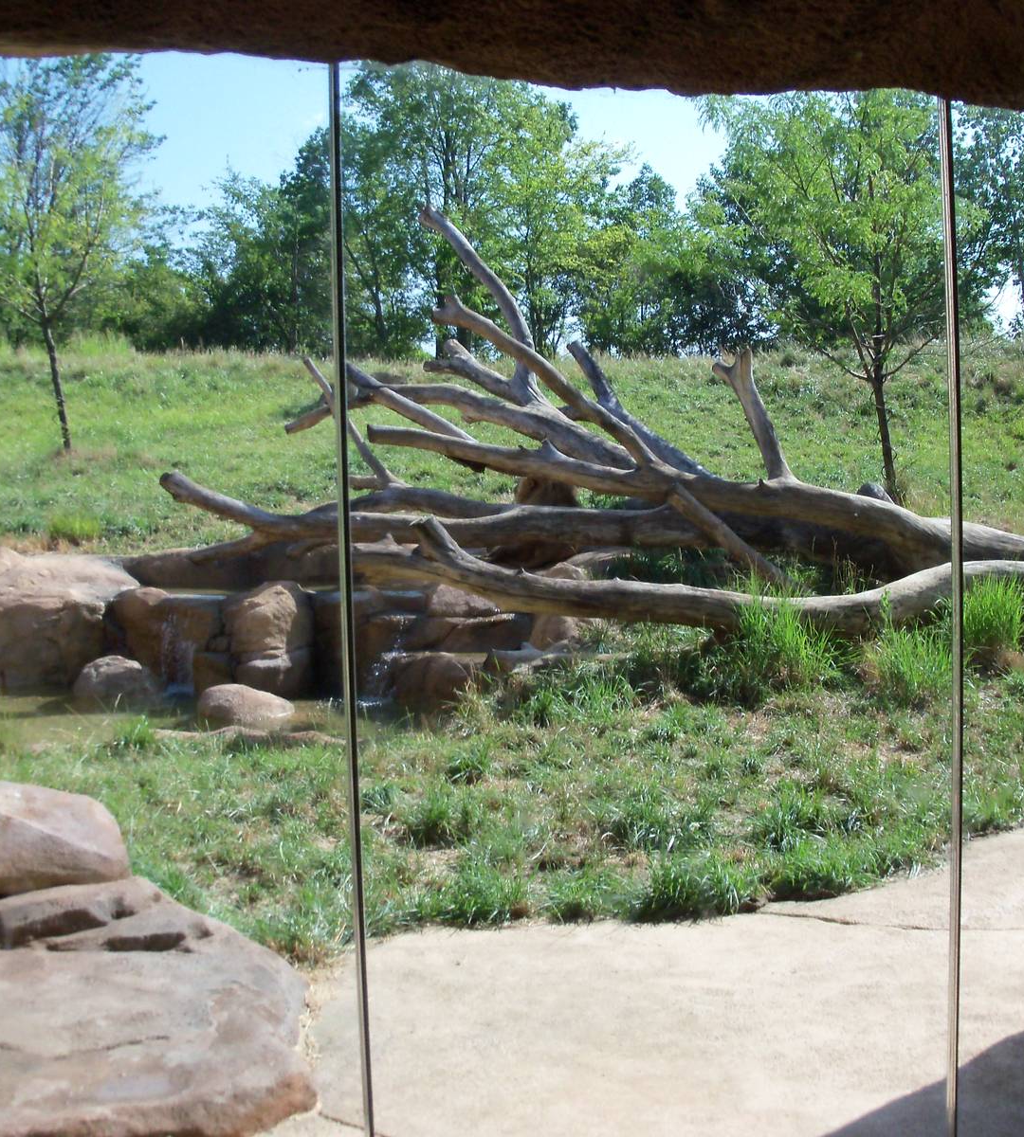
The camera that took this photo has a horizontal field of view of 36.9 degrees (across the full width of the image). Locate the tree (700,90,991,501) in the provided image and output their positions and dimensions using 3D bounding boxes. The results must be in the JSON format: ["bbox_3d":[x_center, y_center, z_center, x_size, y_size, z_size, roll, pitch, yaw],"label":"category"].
[{"bbox_3d":[3.763,-3.362,17.300,3.200,5.200,3.100,-1,5,0],"label":"tree"}]

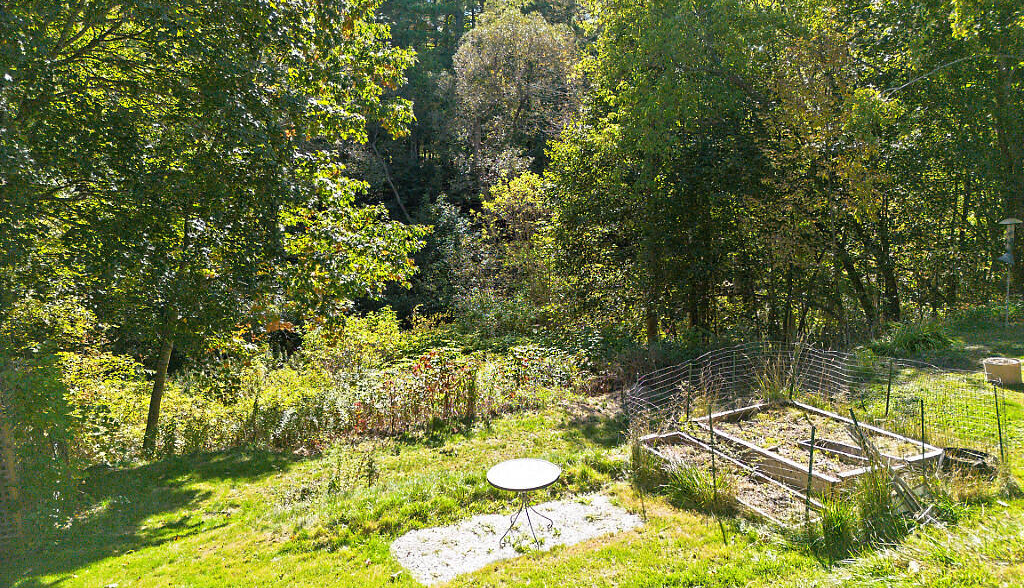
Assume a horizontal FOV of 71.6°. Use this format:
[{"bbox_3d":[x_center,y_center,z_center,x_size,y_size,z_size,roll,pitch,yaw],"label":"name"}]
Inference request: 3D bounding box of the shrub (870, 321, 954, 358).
[{"bbox_3d":[8.120,0.873,14.383,1.500,0.680,1.300,5,11,30],"label":"shrub"}]

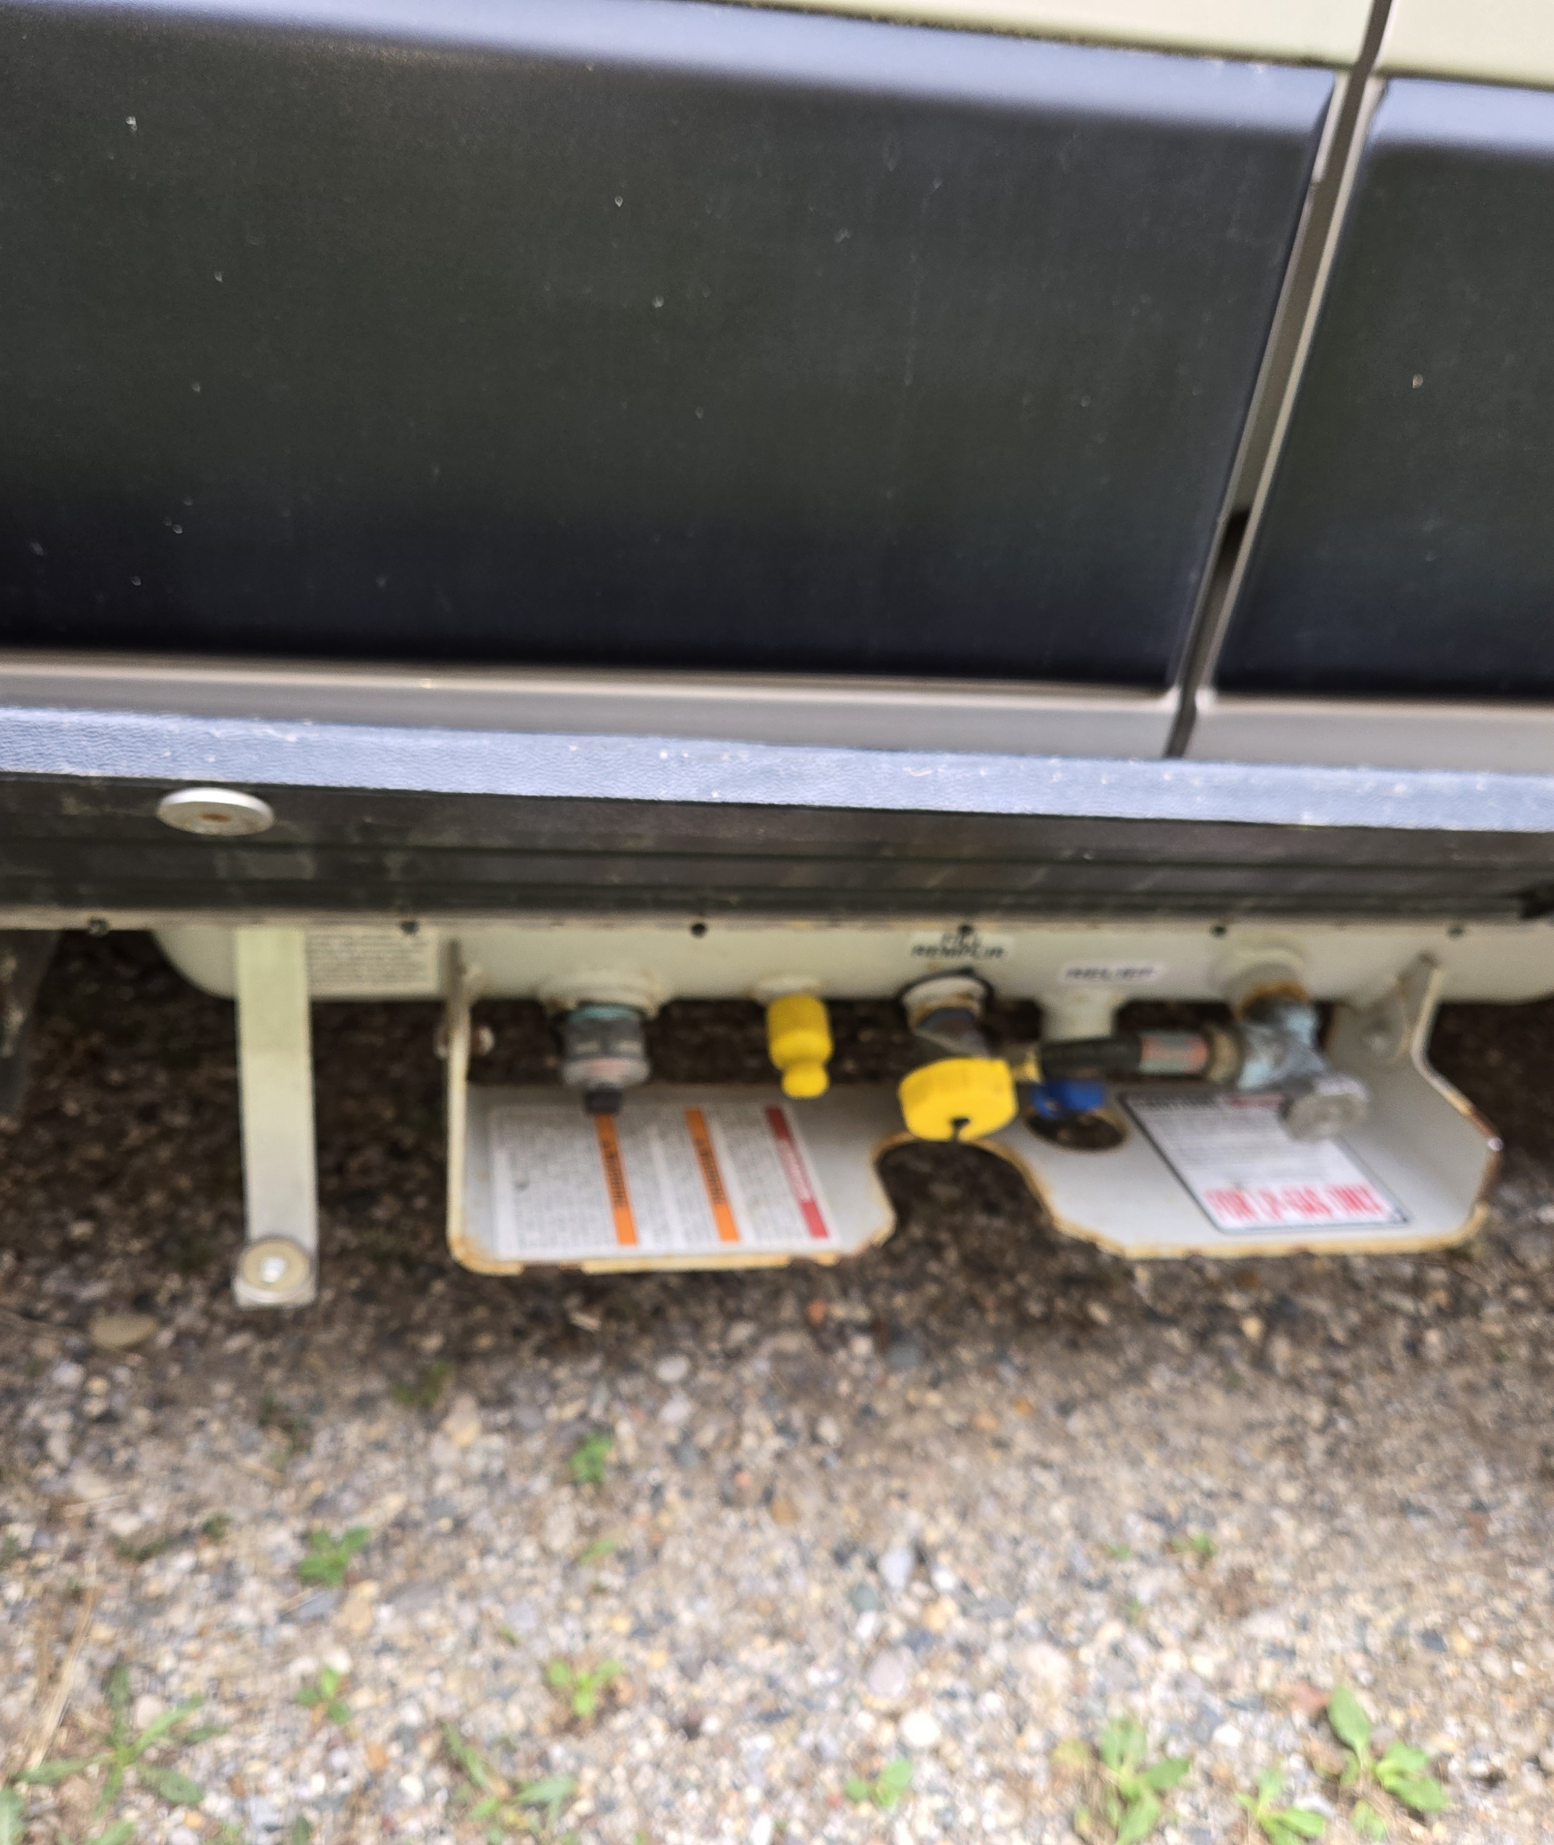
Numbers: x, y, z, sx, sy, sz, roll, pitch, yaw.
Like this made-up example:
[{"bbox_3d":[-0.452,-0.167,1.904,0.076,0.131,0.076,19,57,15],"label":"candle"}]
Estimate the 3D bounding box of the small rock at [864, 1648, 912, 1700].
[{"bbox_3d":[0.060,0.409,0.889,0.025,0.016,0.024,6,31,0],"label":"small rock"}]

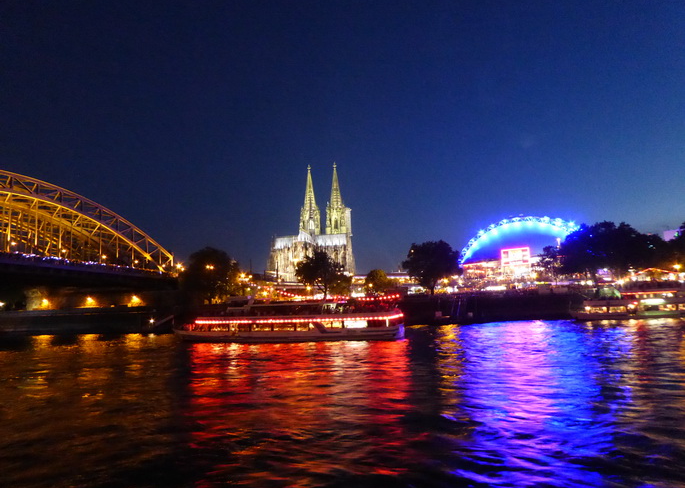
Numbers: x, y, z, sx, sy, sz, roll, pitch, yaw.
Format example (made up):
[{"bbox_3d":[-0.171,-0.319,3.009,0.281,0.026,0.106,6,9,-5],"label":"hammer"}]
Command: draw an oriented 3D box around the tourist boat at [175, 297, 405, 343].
[{"bbox_3d":[-11.691,15.142,95.333,48.386,8.200,8.600,-3,-7,10],"label":"tourist boat"}]

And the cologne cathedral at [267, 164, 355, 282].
[{"bbox_3d":[-32.256,-25.287,514.382,86.250,157.300,144.600,-3,-7,10],"label":"cologne cathedral"}]

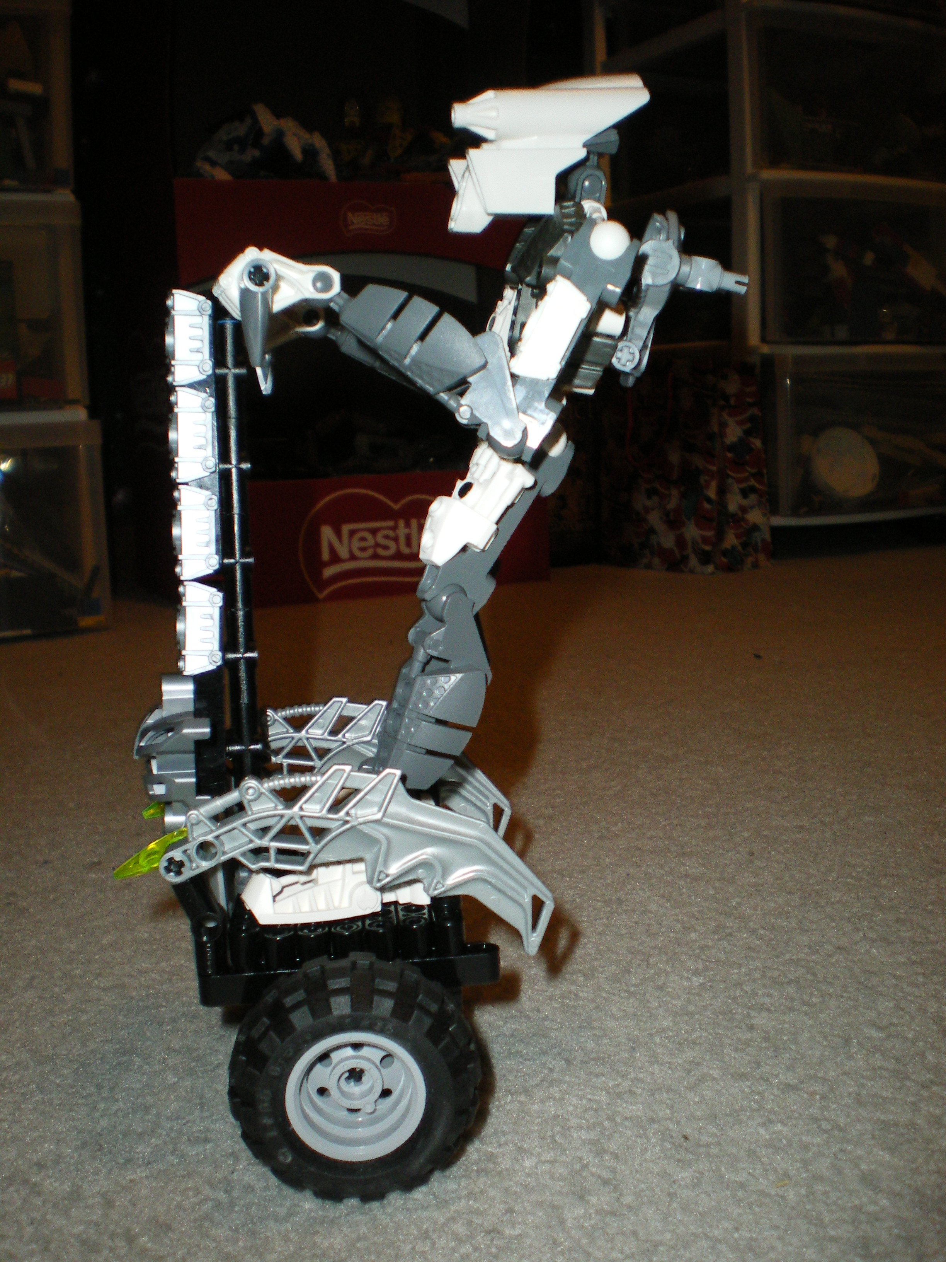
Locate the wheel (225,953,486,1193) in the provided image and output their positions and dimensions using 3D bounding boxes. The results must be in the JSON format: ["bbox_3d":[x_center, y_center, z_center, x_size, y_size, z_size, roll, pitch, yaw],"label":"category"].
[{"bbox_3d":[-0.026,0.100,0.297,0.056,0.056,0.026,-2,10,-5],"label":"wheel"}]

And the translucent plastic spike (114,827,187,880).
[{"bbox_3d":[-0.078,0.056,0.322,0.022,0.009,0.008,-23,10,-2],"label":"translucent plastic spike"}]

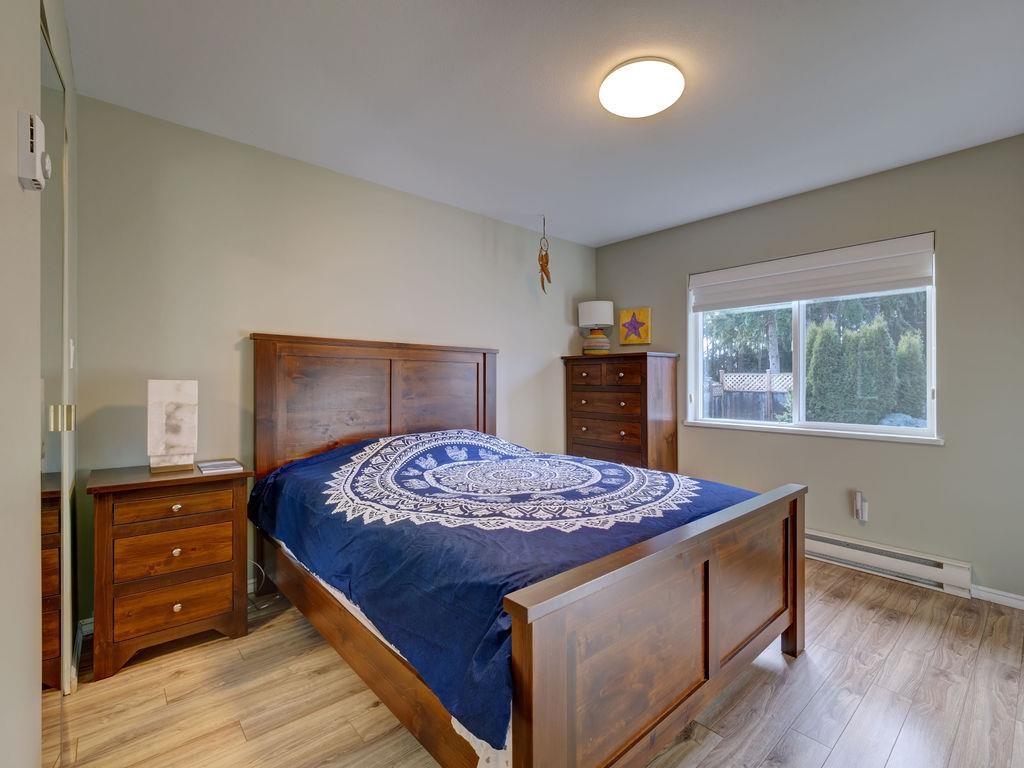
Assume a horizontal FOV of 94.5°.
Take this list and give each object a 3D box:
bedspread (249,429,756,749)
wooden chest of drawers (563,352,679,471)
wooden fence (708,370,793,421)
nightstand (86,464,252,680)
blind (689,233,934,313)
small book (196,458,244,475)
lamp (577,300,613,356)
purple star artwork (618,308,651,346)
[{"bbox_3d":[-0.086,0.562,2.315,1.710,0.510,2.050,0,1,-41],"label":"bedspread"},{"bbox_3d":[0.902,0.452,4.025,0.470,1.383,0.868,0,1,-41],"label":"wooden chest of drawers"},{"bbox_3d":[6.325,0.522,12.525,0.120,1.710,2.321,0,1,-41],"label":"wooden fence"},{"bbox_3d":[-1.555,0.777,2.170,0.576,0.755,0.470,0,1,-41],"label":"nightstand"},{"bbox_3d":[1.934,-0.718,3.258,0.085,0.305,1.474,0,1,-41],"label":"blind"},{"bbox_3d":[-1.393,0.397,2.260,0.160,0.015,0.250,0,1,-41],"label":"small book"},{"bbox_3d":[0.735,-0.470,4.188,0.310,0.457,0.310,0,1,0],"label":"lamp"},{"bbox_3d":[1.087,-0.504,4.171,0.030,0.310,0.308,0,1,-41],"label":"purple star artwork"}]

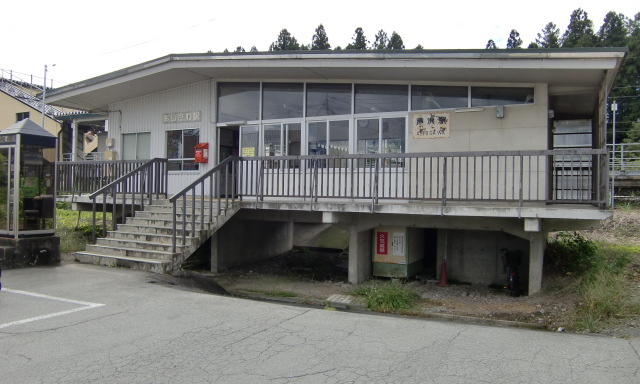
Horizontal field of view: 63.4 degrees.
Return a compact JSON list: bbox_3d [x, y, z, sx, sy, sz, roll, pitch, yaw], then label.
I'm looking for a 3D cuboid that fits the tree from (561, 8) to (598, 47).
[{"bbox_3d":[21.414,-6.901,42.925,5.000,16.600,5.000,1,-1,28],"label":"tree"}]

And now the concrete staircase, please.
[{"bbox_3d":[-4.010,1.004,12.999,3.074,1.518,2.444,1,0,28],"label":"concrete staircase"}]

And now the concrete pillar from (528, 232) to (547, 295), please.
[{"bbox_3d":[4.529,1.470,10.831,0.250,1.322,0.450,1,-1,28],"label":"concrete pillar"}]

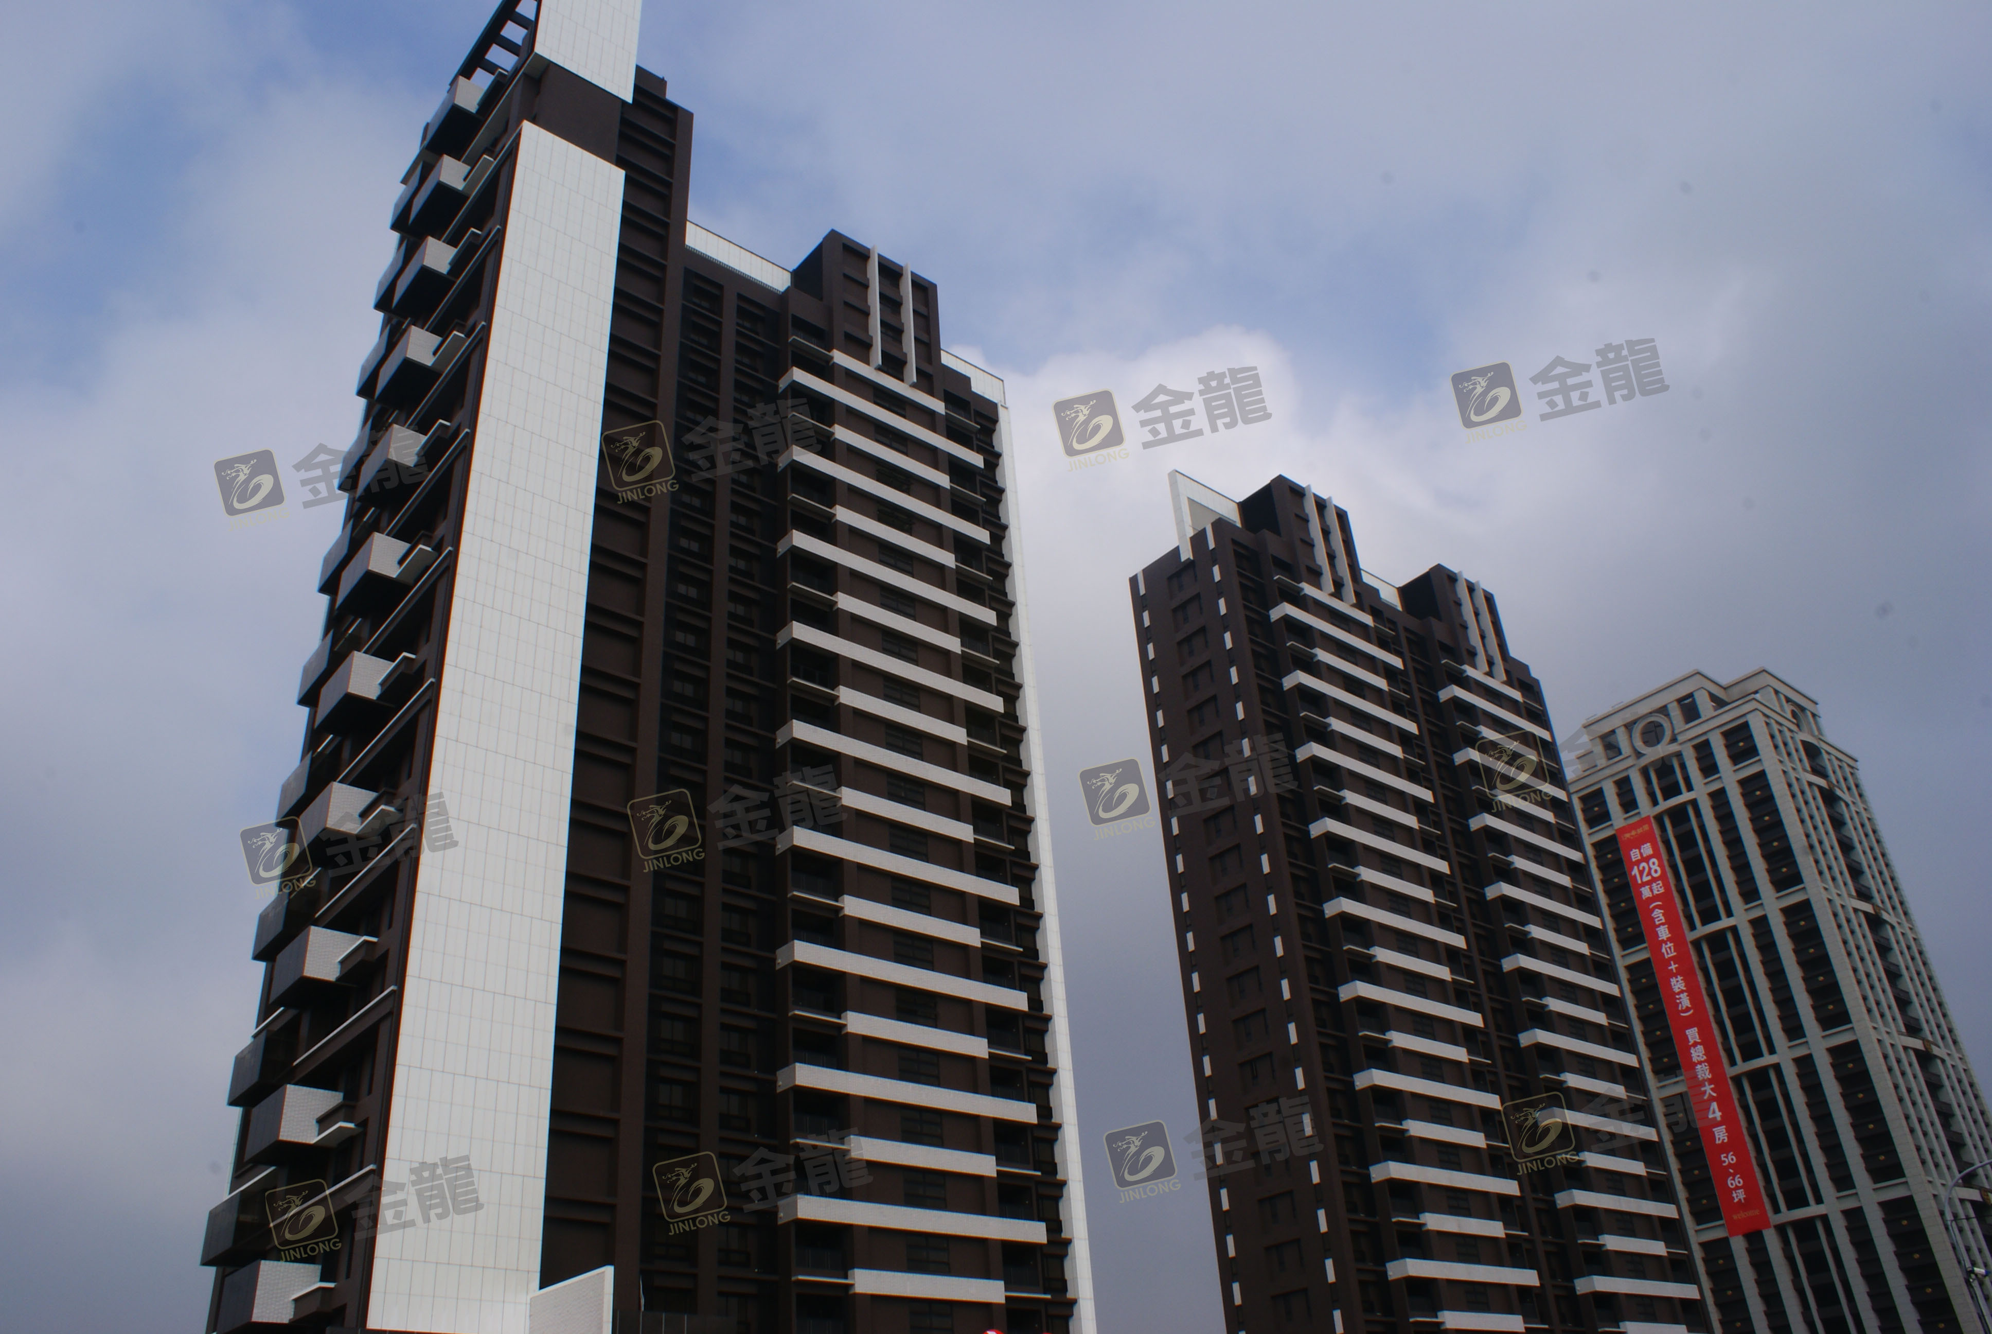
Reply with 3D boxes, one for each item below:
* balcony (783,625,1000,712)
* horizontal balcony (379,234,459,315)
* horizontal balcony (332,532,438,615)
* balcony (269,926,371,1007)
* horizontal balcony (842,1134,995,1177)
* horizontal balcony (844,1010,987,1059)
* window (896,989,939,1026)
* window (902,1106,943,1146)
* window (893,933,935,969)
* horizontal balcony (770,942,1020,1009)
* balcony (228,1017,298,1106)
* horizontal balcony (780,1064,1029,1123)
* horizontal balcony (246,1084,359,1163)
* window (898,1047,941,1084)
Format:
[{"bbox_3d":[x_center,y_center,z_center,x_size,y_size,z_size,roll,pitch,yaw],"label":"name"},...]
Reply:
[{"bbox_3d":[-6.002,0.538,89.469,15.653,1.107,1.600,21,-40,-36],"label":"balcony"},{"bbox_3d":[-29.928,-20.308,78.904,1.900,2.080,3.950,21,-40,-36],"label":"horizontal balcony"},{"bbox_3d":[-29.672,-4.216,71.959,2.304,2.176,4.032,20,-38,-36],"label":"horizontal balcony"},{"bbox_3d":[-28.096,12.569,62.019,2.304,2.144,3.808,20,-38,-36],"label":"balcony"},{"bbox_3d":[-3.763,25.668,78.192,9.848,1.073,0.508,21,-39,-37],"label":"horizontal balcony"},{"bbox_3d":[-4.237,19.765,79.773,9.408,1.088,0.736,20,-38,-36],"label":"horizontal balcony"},{"bbox_3d":[-4.306,18.626,81.482,2.752,1.760,0.192,20,-38,-36],"label":"window"},{"bbox_3d":[-3.754,23.432,75.775,2.616,1.800,0.200,21,-40,-36],"label":"window"},{"bbox_3d":[-4.548,15.905,83.022,2.752,1.760,0.192,20,-38,-36],"label":"window"},{"bbox_3d":[-4.828,17.272,81.789,15.904,1.088,1.984,20,-38,-36],"label":"horizontal balcony"},{"bbox_3d":[-30.119,16.903,62.519,2.240,2.144,3.904,20,-38,-36],"label":"balcony"},{"bbox_3d":[-4.174,22.091,76.355,15.437,1.018,1.600,21,-40,-36],"label":"horizontal balcony"},{"bbox_3d":[-26.235,17.375,56.035,2.300,2.080,3.950,21,-40,-36],"label":"horizontal balcony"},{"bbox_3d":[-3.994,20.808,77.354,2.675,1.800,0.200,21,-40,-36],"label":"window"}]

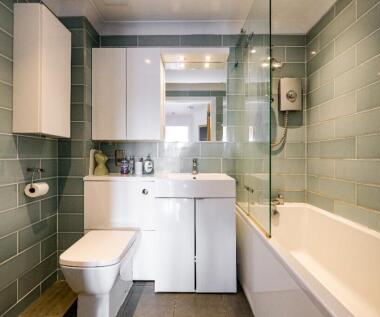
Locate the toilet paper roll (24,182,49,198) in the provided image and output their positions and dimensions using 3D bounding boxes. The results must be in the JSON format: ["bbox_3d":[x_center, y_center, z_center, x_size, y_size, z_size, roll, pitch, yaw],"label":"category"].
[{"bbox_3d":[-1.028,0.210,1.345,0.100,0.100,0.100,0,0,0],"label":"toilet paper roll"}]

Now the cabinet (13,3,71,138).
[{"bbox_3d":[-1.011,-0.563,1.385,0.171,0.808,0.312,0,0,0],"label":"cabinet"}]

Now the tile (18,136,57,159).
[{"bbox_3d":[-1.100,-0.070,1.452,0.010,0.150,0.372,0,0,0],"label":"tile"}]

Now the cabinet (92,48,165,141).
[{"bbox_3d":[-0.538,-0.541,1.775,0.577,0.781,0.195,0,0,0],"label":"cabinet"}]

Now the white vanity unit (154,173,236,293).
[{"bbox_3d":[0.047,0.572,1.684,0.604,0.848,0.434,0,0,0],"label":"white vanity unit"}]

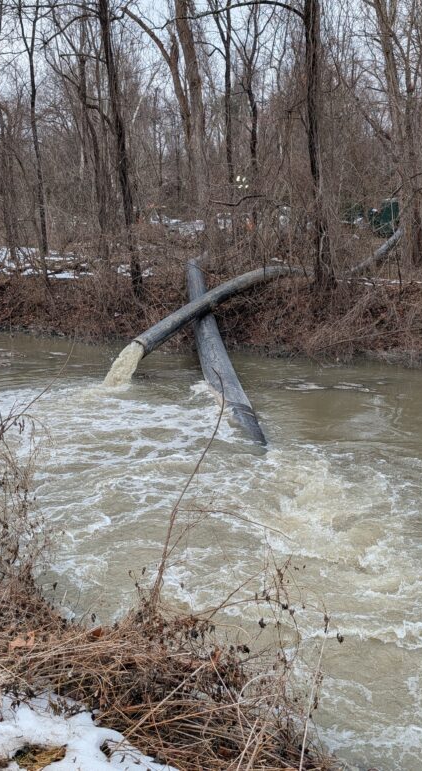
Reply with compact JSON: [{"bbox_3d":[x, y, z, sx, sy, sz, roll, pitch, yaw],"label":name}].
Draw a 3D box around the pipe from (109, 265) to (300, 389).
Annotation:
[{"bbox_3d":[0.409,-2.455,20.333,1.150,0.630,10.820,5,19,25],"label":"pipe"}]

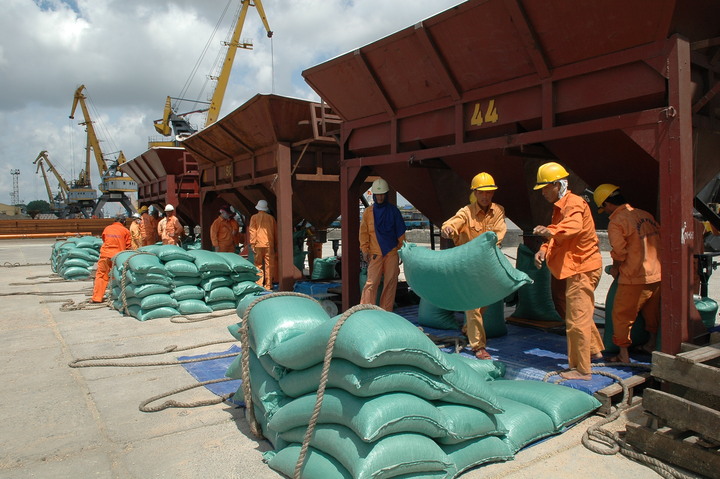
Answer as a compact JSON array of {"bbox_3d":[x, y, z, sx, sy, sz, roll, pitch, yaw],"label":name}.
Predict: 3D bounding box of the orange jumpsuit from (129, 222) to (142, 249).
[{"bbox_3d":[-5.250,0.215,11.700,0.420,1.350,0.480,-1,3,-18],"label":"orange jumpsuit"}]

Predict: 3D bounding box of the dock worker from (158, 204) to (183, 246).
[{"bbox_3d":[-4.297,0.083,11.300,0.550,1.720,0.380,-2,3,-22],"label":"dock worker"}]

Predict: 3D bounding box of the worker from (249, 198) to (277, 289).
[{"bbox_3d":[-1.795,0.092,9.200,0.500,1.680,0.330,-1,3,0],"label":"worker"}]

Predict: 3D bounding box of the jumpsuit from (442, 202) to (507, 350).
[{"bbox_3d":[1.073,0.307,4.600,0.580,1.380,0.520,0,3,12],"label":"jumpsuit"}]

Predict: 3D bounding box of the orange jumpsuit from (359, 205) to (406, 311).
[{"bbox_3d":[0.275,0.287,6.100,0.580,1.420,0.360,-1,3,3],"label":"orange jumpsuit"}]

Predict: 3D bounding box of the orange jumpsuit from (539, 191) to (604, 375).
[{"bbox_3d":[1.740,0.347,4.130,0.540,1.490,0.480,0,3,13],"label":"orange jumpsuit"}]

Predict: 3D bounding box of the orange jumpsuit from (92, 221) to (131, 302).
[{"bbox_3d":[-4.370,0.333,8.750,0.500,1.520,0.600,0,3,21],"label":"orange jumpsuit"}]

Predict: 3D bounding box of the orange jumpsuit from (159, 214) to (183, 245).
[{"bbox_3d":[-4.703,0.112,12.400,0.560,1.440,0.340,-2,3,-18],"label":"orange jumpsuit"}]

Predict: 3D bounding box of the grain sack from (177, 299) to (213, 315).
[{"bbox_3d":[-2.715,0.996,7.721,0.500,0.200,0.820,-3,4,-42],"label":"grain sack"}]

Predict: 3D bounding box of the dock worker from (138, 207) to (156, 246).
[{"bbox_3d":[-5.266,0.020,12.440,0.500,1.680,0.360,0,3,6],"label":"dock worker"}]

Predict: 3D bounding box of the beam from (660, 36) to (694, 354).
[{"bbox_3d":[2.473,-0.192,3.901,0.250,2.690,0.160,-4,4,-39],"label":"beam"}]

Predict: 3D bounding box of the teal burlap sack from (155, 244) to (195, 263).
[{"bbox_3d":[-2.967,0.217,7.740,0.520,0.230,0.850,-4,4,-39],"label":"teal burlap sack"}]

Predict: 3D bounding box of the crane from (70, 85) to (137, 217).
[{"bbox_3d":[-69.175,-23.239,135.000,17.000,36.500,10.500,-2,3,-32],"label":"crane"}]

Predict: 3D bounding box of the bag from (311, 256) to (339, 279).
[{"bbox_3d":[-0.701,0.572,10.150,0.500,0.480,0.380,-1,3,0],"label":"bag"}]

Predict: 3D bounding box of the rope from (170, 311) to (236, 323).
[{"bbox_3d":[-2.196,1.105,7.262,1.010,0.050,0.360,-3,3,-37],"label":"rope"}]

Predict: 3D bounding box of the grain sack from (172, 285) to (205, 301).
[{"bbox_3d":[-2.784,0.769,7.640,0.510,0.230,0.850,-4,4,-39],"label":"grain sack"}]

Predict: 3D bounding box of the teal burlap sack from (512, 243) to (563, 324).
[{"bbox_3d":[2.066,0.495,5.750,0.540,0.890,0.370,0,3,20],"label":"teal burlap sack"}]

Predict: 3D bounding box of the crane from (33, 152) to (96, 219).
[{"bbox_3d":[-127.597,-22.682,215.000,27.000,31.000,11.000,-2,3,-30],"label":"crane"}]

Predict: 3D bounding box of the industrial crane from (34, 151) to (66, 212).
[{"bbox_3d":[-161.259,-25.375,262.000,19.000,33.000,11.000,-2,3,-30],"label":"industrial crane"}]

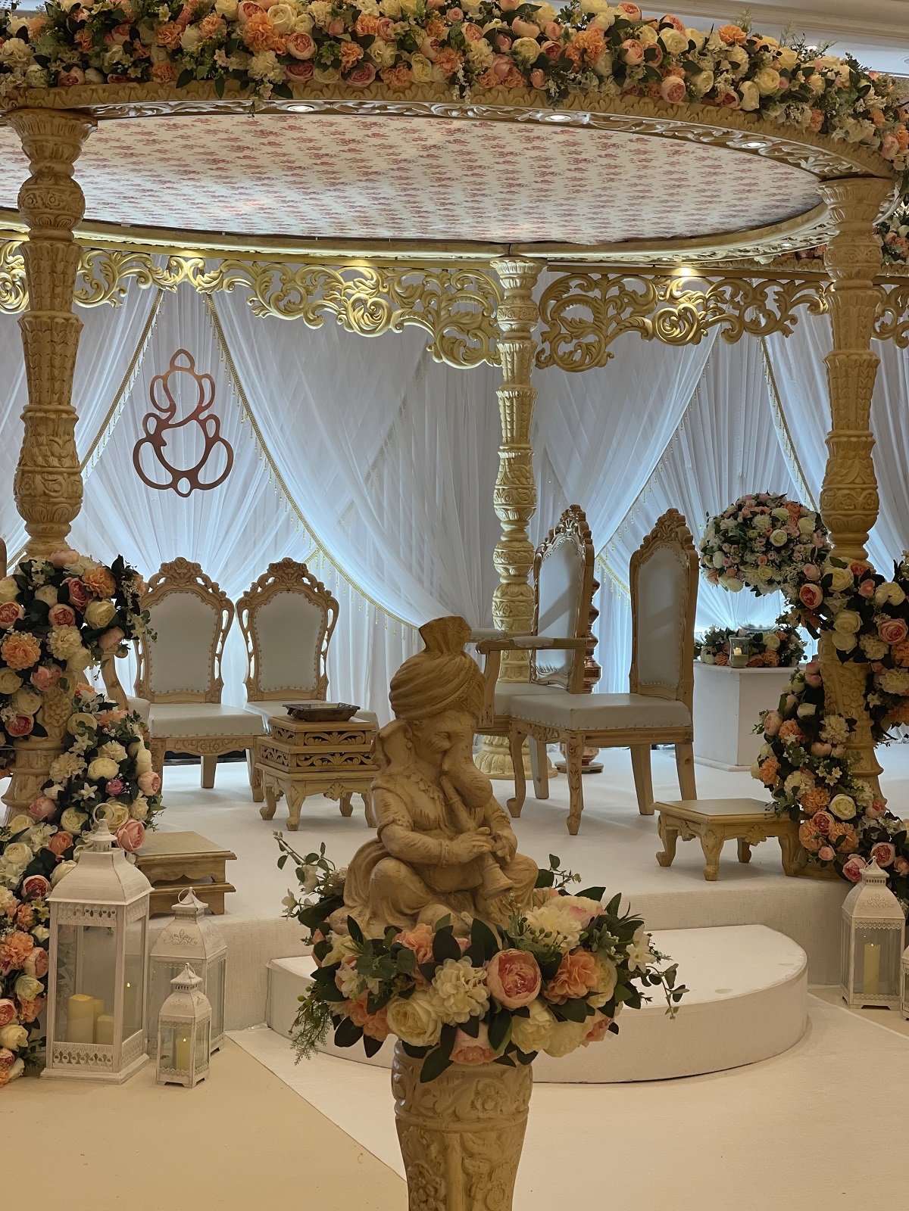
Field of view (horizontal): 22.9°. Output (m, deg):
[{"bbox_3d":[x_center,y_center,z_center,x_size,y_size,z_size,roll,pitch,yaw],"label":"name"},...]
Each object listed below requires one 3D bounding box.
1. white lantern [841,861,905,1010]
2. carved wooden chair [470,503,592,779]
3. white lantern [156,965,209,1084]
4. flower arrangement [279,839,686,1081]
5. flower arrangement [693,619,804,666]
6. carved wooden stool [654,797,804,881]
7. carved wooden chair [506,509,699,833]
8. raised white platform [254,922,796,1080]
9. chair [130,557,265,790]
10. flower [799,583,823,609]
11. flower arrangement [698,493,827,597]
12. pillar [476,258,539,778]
[{"bbox_3d":[1.410,1.092,7.525,0.180,0.483,0.180,1,3,4],"label":"white lantern"},{"bbox_3d":[0.214,0.223,9.531,0.606,1.273,0.566,-1,3,-21],"label":"carved wooden chair"},{"bbox_3d":[-0.779,1.202,6.452,0.121,0.339,0.121,2,3,19],"label":"white lantern"},{"bbox_3d":[0.048,0.604,3.889,0.687,0.303,0.606,1,3,0],"label":"flower arrangement"},{"bbox_3d":[1.461,0.203,11.137,0.545,0.192,0.505,1,3,0],"label":"flower arrangement"},{"bbox_3d":[0.979,0.839,7.998,0.389,0.222,0.389,0,3,-18],"label":"carved wooden stool"},{"bbox_3d":[0.613,0.255,9.105,0.606,1.262,0.535,-1,3,-21],"label":"carved wooden chair"},{"bbox_3d":[0.401,1.248,6.983,1.788,0.212,0.889,-1,3,-22],"label":"raised white platform"},{"bbox_3d":[-1.138,0.314,9.775,0.515,1.040,0.586,-1,3,-21],"label":"chair"},{"bbox_3d":[1.236,-0.031,7.757,0.081,0.089,0.071,2,4,30],"label":"flower"},{"bbox_3d":[1.570,-0.301,11.210,0.626,0.515,0.626,1,3,0],"label":"flower arrangement"},{"bbox_3d":[0.311,-0.426,10.699,0.394,2.444,0.394,1,3,0],"label":"pillar"}]

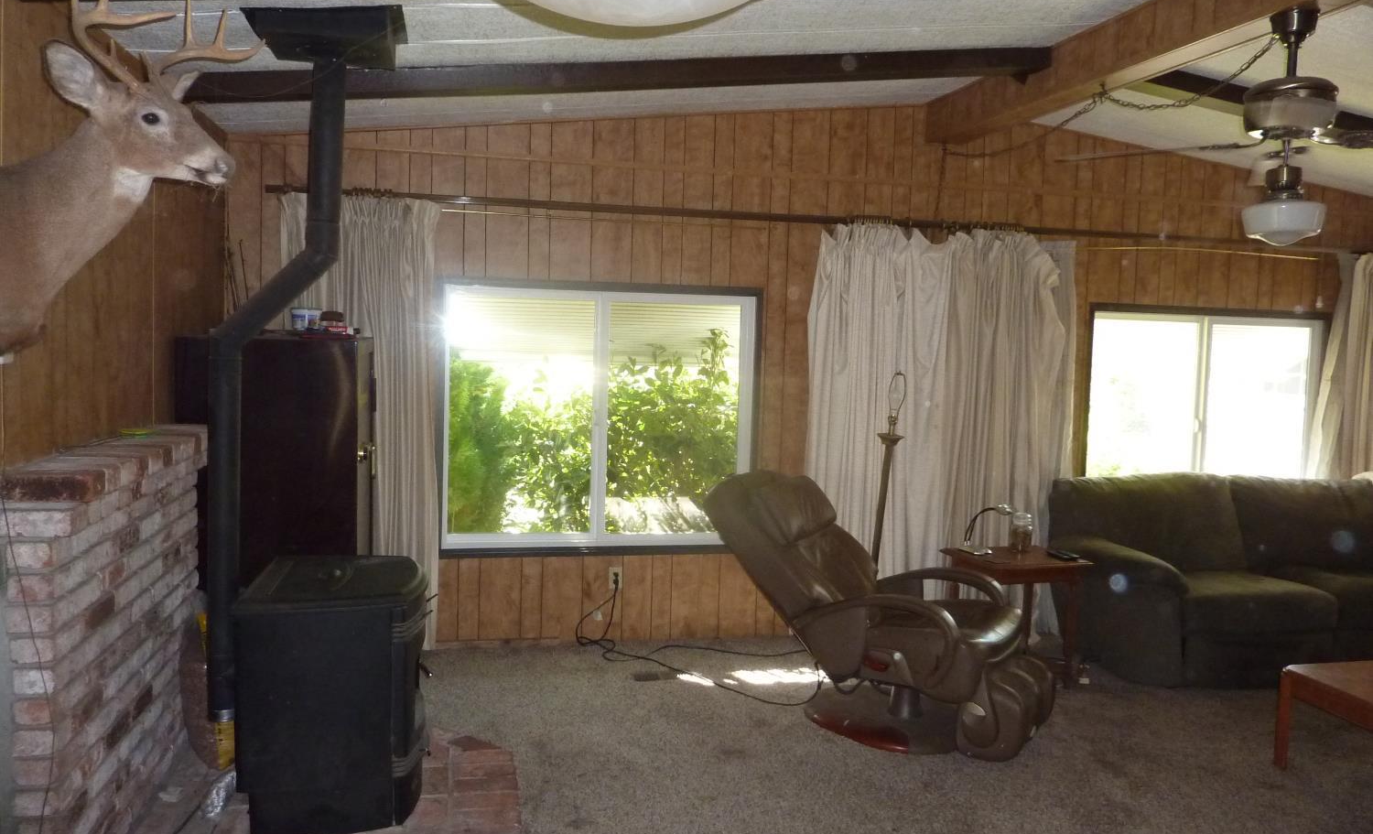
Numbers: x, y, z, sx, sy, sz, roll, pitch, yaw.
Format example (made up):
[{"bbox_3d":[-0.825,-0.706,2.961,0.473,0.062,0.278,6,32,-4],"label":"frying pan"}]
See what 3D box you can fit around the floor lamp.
[{"bbox_3d":[0.959,0.487,4.816,0.260,1.423,0.260,5,3,-14],"label":"floor lamp"}]

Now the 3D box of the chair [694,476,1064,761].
[{"bbox_3d":[0.797,0.750,4.017,1.310,0.985,0.700,4,4,27],"label":"chair"}]

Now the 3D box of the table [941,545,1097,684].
[{"bbox_3d":[1.533,0.942,4.622,0.535,0.570,0.470,1,3,-14],"label":"table"}]

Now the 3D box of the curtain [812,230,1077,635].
[{"bbox_3d":[1.331,0.114,5.220,1.440,2.110,0.200,1,3,-14],"label":"curtain"}]

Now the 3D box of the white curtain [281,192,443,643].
[{"bbox_3d":[-1.509,0.049,4.588,0.690,2.090,0.140,1,3,-14],"label":"white curtain"}]

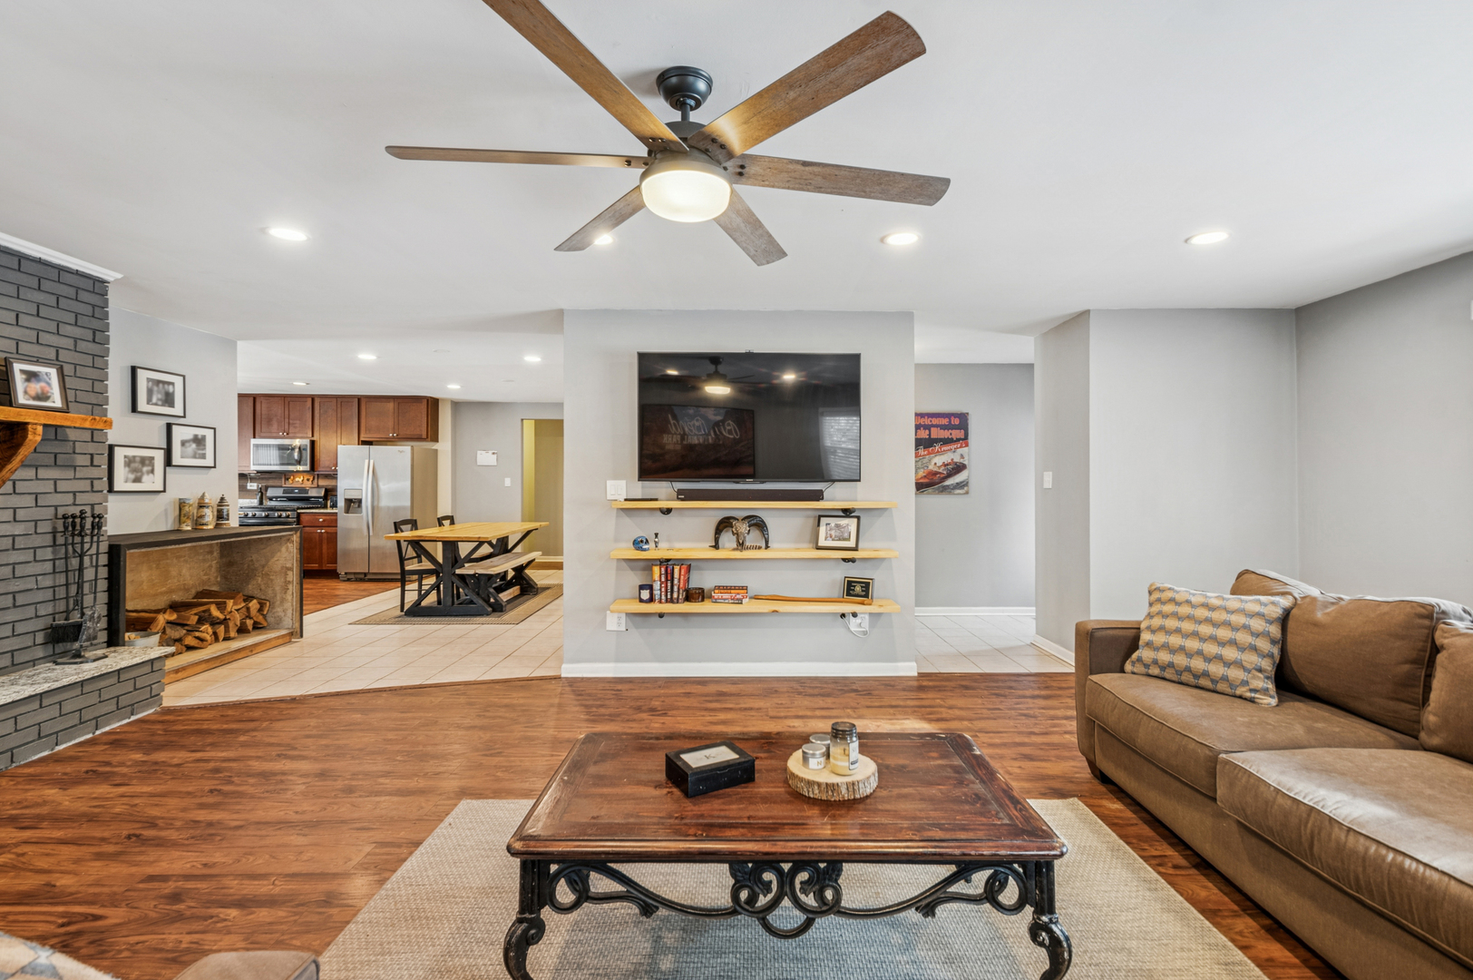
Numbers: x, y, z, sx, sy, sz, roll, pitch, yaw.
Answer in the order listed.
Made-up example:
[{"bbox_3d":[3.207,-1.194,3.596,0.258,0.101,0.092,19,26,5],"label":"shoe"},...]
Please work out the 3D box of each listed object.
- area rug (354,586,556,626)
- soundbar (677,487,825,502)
[{"bbox_3d":[-2.740,1.200,6.630,1.526,0.010,2.270,0,0,0],"label":"area rug"},{"bbox_3d":[0.089,0.036,3.835,0.907,0.073,0.085,0,0,0],"label":"soundbar"}]

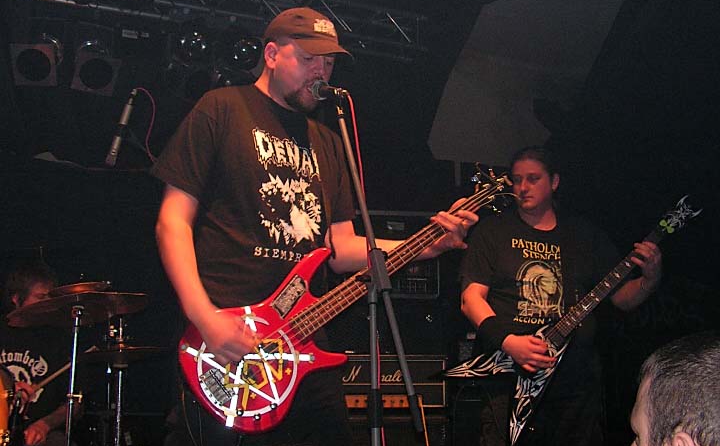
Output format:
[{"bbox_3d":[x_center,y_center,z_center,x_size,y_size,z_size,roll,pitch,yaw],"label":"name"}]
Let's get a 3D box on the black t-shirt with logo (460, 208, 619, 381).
[{"bbox_3d":[0.630,0.267,2.850,0.540,0.590,0.300,-2,-9,10],"label":"black t-shirt with logo"}]

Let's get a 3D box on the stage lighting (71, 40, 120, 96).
[{"bbox_3d":[-1.606,-0.945,4.800,0.260,0.260,0.300,11,24,-24],"label":"stage lighting"}]

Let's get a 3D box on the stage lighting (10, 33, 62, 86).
[{"bbox_3d":[-1.936,-0.984,4.750,0.260,0.260,0.300,0,30,-9],"label":"stage lighting"}]

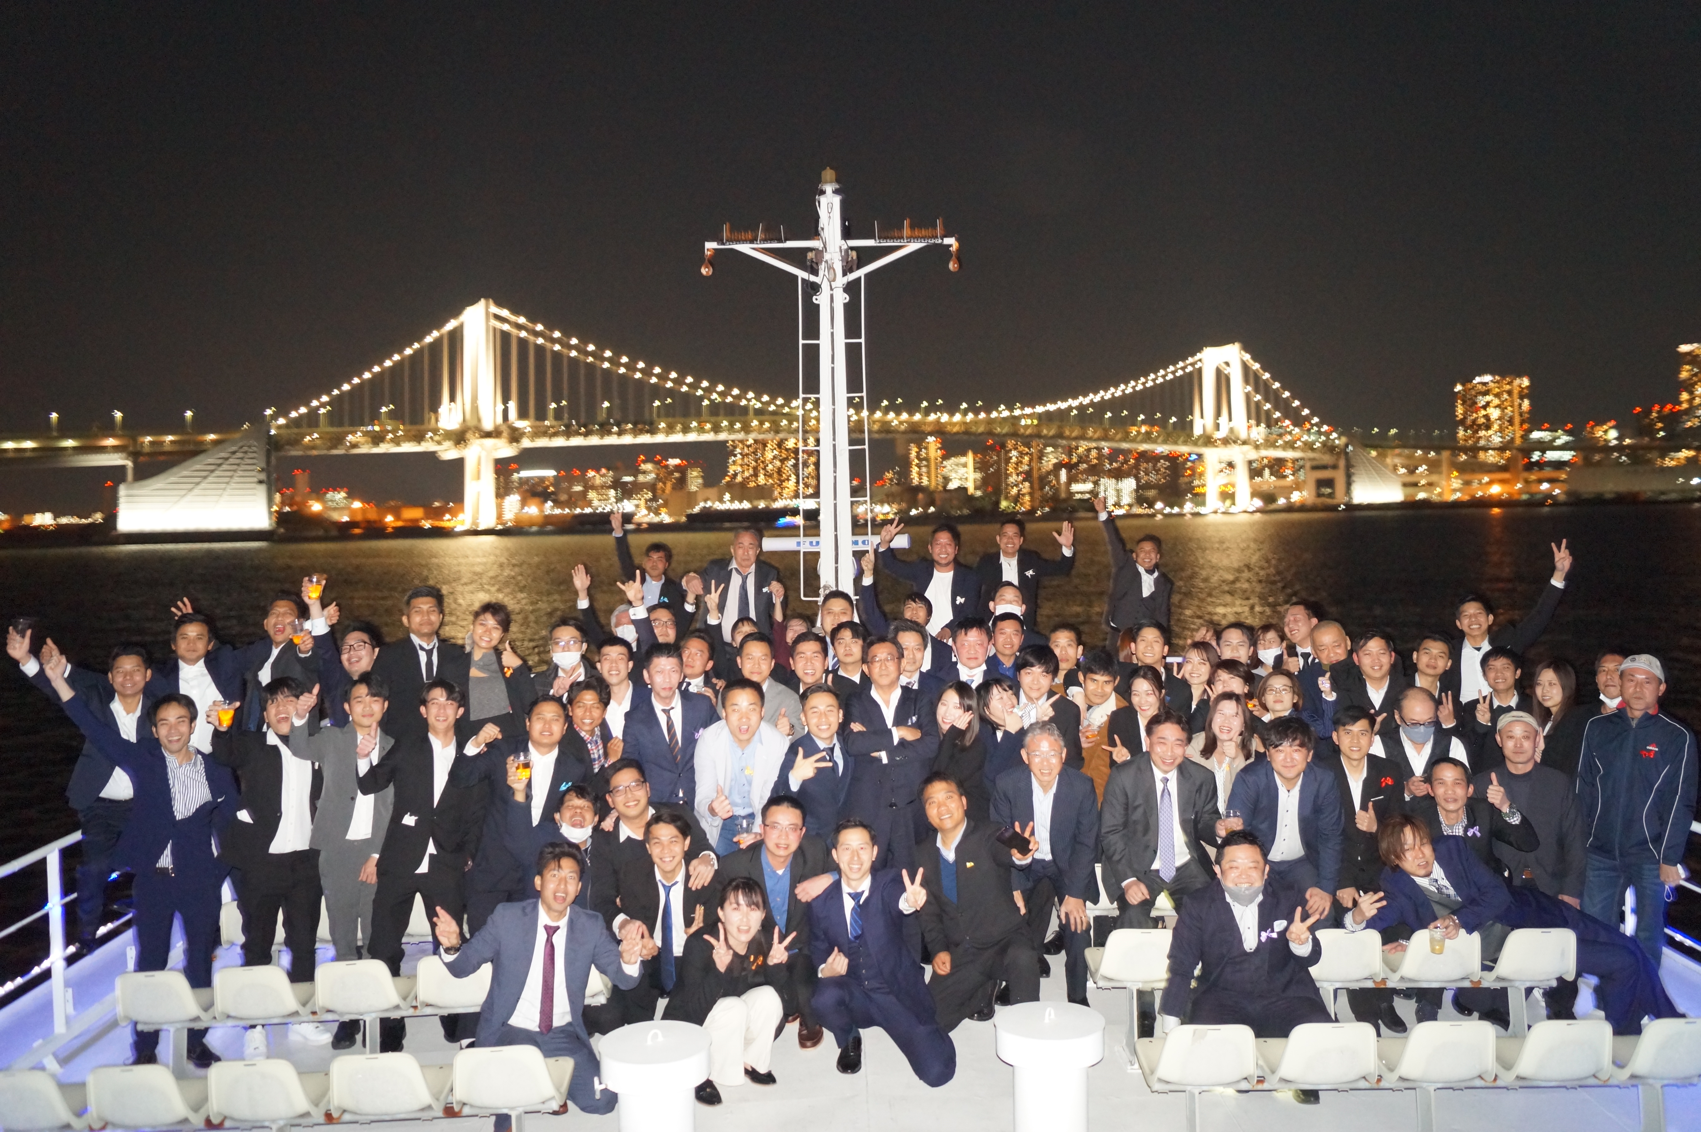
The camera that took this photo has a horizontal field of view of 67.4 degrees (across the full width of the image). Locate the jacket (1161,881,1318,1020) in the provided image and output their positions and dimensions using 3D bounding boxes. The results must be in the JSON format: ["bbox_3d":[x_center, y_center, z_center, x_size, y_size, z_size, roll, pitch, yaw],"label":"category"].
[{"bbox_3d":[1.540,1.523,5.050,0.640,0.630,0.420,0,2,14],"label":"jacket"}]

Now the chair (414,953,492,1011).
[{"bbox_3d":[-1.663,1.730,5.400,0.385,0.255,0.390,-1,3,-2],"label":"chair"}]

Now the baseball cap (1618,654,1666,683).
[{"bbox_3d":[3.631,0.472,5.850,0.190,0.130,0.260,0,3,27],"label":"baseball cap"}]

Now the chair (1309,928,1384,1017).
[{"bbox_3d":[2.126,1.866,5.630,0.420,0.650,0.450,-1,2,-2],"label":"chair"}]

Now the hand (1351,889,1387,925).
[{"bbox_3d":[2.175,1.433,5.350,0.135,0.145,0.090,-1,3,11],"label":"hand"}]

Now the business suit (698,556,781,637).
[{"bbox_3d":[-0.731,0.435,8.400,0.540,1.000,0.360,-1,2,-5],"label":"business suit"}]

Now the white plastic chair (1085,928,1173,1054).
[{"bbox_3d":[1.266,1.882,5.630,0.420,0.650,0.450,-1,2,-2],"label":"white plastic chair"}]

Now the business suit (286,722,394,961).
[{"bbox_3d":[-2.405,1.484,6.000,0.490,1.360,0.360,-2,3,-14],"label":"business suit"}]

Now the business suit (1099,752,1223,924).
[{"bbox_3d":[1.454,1.504,6.000,0.570,1.180,0.620,-1,3,10],"label":"business suit"}]

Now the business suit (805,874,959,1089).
[{"bbox_3d":[0.145,1.796,5.680,0.660,0.840,0.620,-1,2,3],"label":"business suit"}]

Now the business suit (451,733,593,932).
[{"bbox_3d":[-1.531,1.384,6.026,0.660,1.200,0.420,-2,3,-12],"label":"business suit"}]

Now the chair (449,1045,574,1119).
[{"bbox_3d":[-1.216,1.784,4.530,0.390,0.320,0.460,-1,2,-4],"label":"chair"}]

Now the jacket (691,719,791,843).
[{"bbox_3d":[-0.503,1.026,5.963,0.500,0.620,0.420,-1,2,-3],"label":"jacket"}]

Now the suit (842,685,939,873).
[{"bbox_3d":[0.197,1.362,6.420,0.500,1.450,0.360,-1,3,1],"label":"suit"}]

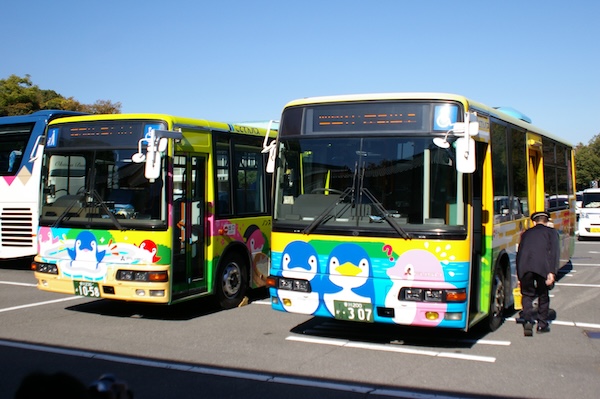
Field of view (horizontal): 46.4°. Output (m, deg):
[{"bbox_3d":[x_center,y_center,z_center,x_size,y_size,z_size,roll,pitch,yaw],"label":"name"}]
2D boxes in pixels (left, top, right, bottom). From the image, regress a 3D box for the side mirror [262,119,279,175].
[{"bbox_3d":[-0.352,-0.620,8.400,0.270,0.650,0.220,1,1,28],"label":"side mirror"}]

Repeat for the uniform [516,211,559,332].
[{"bbox_3d":[2.870,0.850,8.470,0.540,1.500,0.600,1,1,22],"label":"uniform"}]

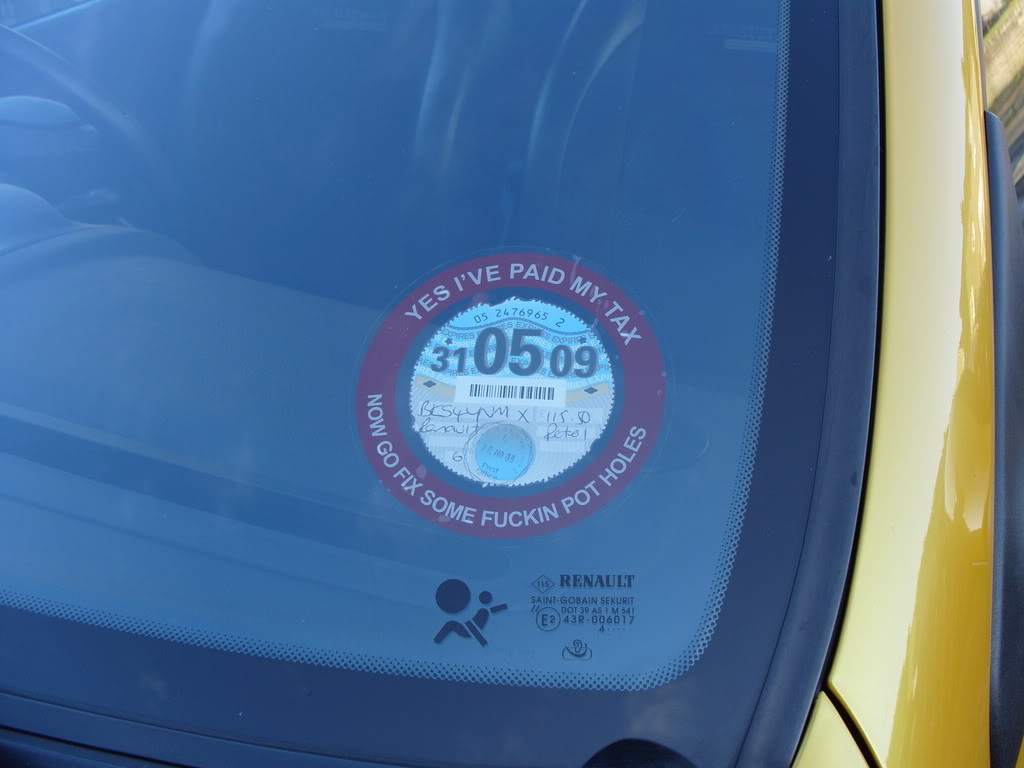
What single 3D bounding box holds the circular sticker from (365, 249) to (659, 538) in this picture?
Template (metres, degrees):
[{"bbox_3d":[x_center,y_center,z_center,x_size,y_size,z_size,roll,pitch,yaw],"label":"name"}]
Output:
[{"bbox_3d":[-0.001,0.001,0.382,0.115,0.002,0.115,6,67,10],"label":"circular sticker"}]

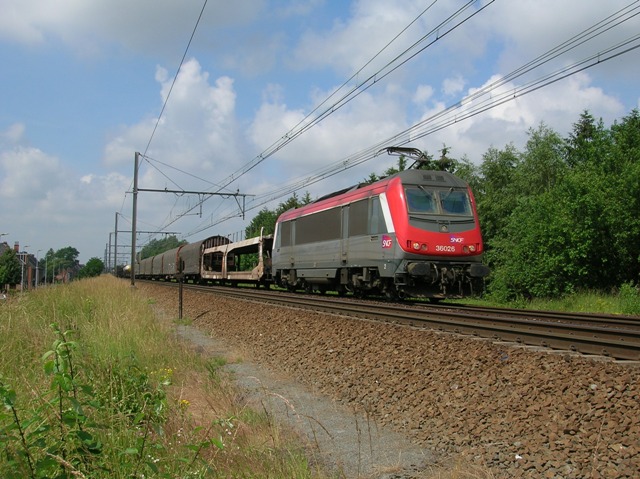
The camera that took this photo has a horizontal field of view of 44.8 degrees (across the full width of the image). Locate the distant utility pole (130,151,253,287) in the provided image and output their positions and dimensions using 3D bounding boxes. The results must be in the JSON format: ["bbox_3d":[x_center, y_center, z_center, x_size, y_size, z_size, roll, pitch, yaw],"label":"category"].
[{"bbox_3d":[-9.597,-1.369,58.955,9.000,10.000,0.400,2,-3,-16],"label":"distant utility pole"}]

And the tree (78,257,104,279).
[{"bbox_3d":[-53.065,6.968,179.853,5.900,5.824,5.900,2,-3,-16],"label":"tree"}]

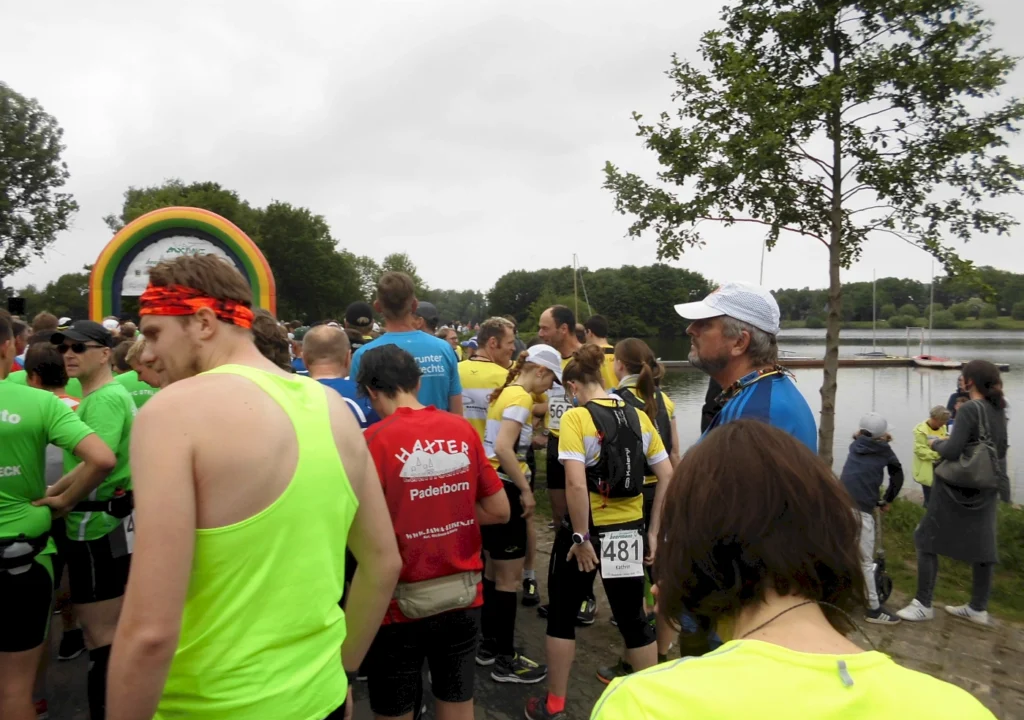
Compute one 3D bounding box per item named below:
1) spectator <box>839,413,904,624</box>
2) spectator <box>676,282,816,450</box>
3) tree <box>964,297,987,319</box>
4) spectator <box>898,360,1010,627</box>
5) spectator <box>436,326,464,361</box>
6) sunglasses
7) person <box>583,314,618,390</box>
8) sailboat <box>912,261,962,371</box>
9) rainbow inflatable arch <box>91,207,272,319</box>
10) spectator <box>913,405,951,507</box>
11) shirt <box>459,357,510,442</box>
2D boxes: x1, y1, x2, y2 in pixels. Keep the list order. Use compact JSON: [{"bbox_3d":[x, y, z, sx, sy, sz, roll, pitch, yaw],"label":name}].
[{"bbox_3d":[2.260,0.990,4.900,0.460,1.340,0.480,3,4,43],"label":"spectator"},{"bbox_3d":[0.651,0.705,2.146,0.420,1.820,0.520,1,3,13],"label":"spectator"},{"bbox_3d":[108.500,-12.300,180.000,5.100,5.200,5.100,2,3,30],"label":"tree"},{"bbox_3d":[2.812,0.844,4.962,0.600,1.670,0.500,2,3,31],"label":"spectator"},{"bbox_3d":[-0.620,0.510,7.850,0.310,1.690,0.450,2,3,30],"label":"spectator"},{"bbox_3d":[-1.746,-0.049,3.120,0.145,0.045,0.140,1,3,11],"label":"sunglasses"},{"bbox_3d":[0.700,0.540,6.150,0.480,1.790,0.320,-1,3,-20],"label":"person"},{"bbox_3d":[25.389,-2.825,46.163,1.500,6.500,3.600,-1,3,-27],"label":"sailboat"},{"bbox_3d":[-10.711,-2.293,25.135,5.700,5.400,1.000,-1,3,-17],"label":"rainbow inflatable arch"},{"bbox_3d":[3.720,1.100,6.800,0.340,1.440,0.450,2,3,35],"label":"spectator"},{"bbox_3d":[-0.164,0.314,4.280,0.500,0.650,0.280,1,3,27],"label":"shirt"}]

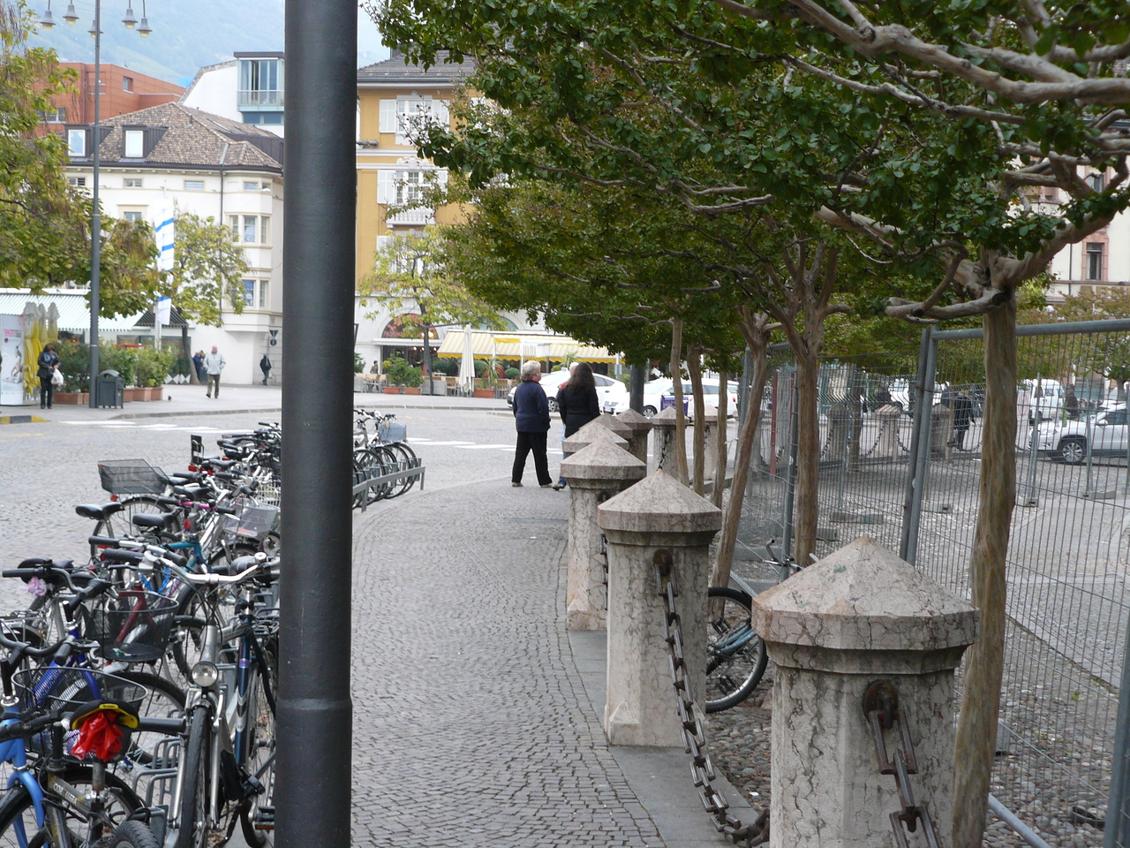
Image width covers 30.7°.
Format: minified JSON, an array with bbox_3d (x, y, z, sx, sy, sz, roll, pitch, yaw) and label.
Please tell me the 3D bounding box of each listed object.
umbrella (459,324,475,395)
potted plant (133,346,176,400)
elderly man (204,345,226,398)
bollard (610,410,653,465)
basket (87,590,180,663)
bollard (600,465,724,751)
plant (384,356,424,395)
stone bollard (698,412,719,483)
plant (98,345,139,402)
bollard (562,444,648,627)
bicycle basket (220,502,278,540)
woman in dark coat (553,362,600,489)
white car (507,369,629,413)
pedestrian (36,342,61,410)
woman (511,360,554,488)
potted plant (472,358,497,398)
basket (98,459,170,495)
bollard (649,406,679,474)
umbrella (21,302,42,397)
[{"bbox_3d":[-4.186,-2.800,88.500,0.620,3.000,0.620,1,2,0],"label":"umbrella"},{"bbox_3d":[-12.569,-1.553,62.900,1.300,1.630,1.150,1,3,-6],"label":"potted plant"},{"bbox_3d":[-11.418,-1.697,67.000,0.620,1.740,0.450,1,3,3],"label":"elderly man"},{"bbox_3d":[0.810,0.391,25.616,0.540,1.167,0.540,2,2,8],"label":"bollard"},{"bbox_3d":[-1.426,0.670,6.800,0.270,0.200,0.340,0,6,-10],"label":"basket"},{"bbox_3d":[0.404,0.793,9.066,0.543,1.175,0.543,1,2,-1],"label":"bollard"},{"bbox_3d":[-7.641,-2.290,97.000,1.800,1.820,1.000,1,2,0],"label":"plant"},{"bbox_3d":[2.279,0.293,32.417,0.530,1.170,0.530,1,2,12],"label":"stone bollard"},{"bbox_3d":[-13.210,-1.506,61.000,1.200,1.680,1.000,1,2,0],"label":"plant"},{"bbox_3d":[0.227,0.633,12.130,0.500,1.090,0.500,1,3,-3],"label":"bollard"},{"bbox_3d":[-1.622,0.503,10.600,0.340,0.200,0.270,0,2,-45],"label":"bicycle basket"},{"bbox_3d":[0.171,0.035,27.400,0.560,1.700,0.360,1,2,-9],"label":"woman in dark coat"},{"bbox_3d":[0.081,-1.193,75.500,4.450,1.490,1.740,0,2,-33],"label":"white car"},{"bbox_3d":[-12.735,-1.171,50.800,0.550,1.640,0.400,1,2,-20],"label":"pedestrian"},{"bbox_3d":[-0.433,0.006,26.900,0.460,1.640,0.520,-1,4,-45],"label":"woman"},{"bbox_3d":[-3.614,-2.073,92.000,1.100,1.820,0.950,2,2,11],"label":"potted plant"},{"bbox_3d":[-3.005,0.371,14.300,0.420,0.200,0.320,-1,6,-21],"label":"basket"},{"bbox_3d":[1.439,0.346,28.517,0.530,1.170,0.530,1,2,9],"label":"bollard"},{"bbox_3d":[-15.245,-2.095,58.800,0.560,2.750,0.560,1,2,0],"label":"umbrella"}]

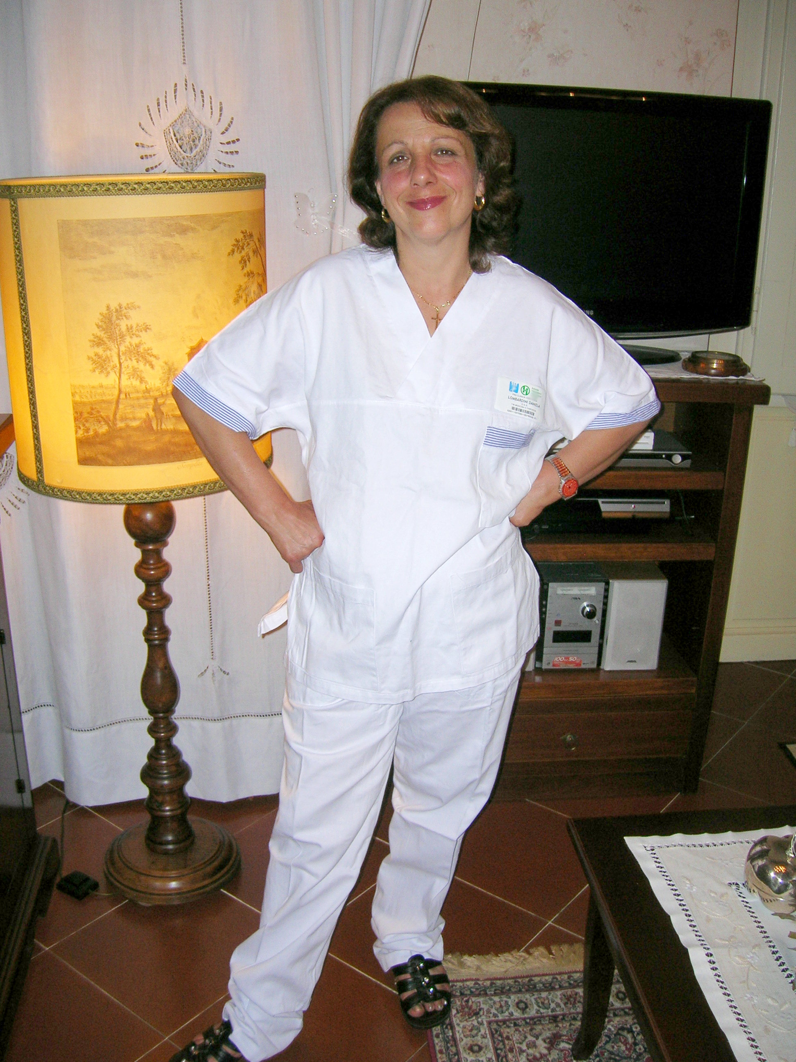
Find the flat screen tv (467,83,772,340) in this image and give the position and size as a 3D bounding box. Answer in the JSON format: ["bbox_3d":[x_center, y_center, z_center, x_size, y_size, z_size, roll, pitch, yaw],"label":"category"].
[{"bbox_3d":[0.442,-0.727,2.445,0.855,0.550,0.110,-1,19,-7],"label":"flat screen tv"}]

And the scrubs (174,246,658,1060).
[{"bbox_3d":[0.021,0.246,1.701,0.730,1.365,0.370,1,19,0],"label":"scrubs"}]

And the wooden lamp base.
[{"bbox_3d":[-0.506,0.344,2.214,0.305,0.870,0.305,1,19,0],"label":"wooden lamp base"}]

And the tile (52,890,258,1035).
[{"bbox_3d":[-0.454,0.843,2.122,0.367,0.013,0.367,15,24,36],"label":"tile"}]

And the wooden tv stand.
[{"bbox_3d":[0.419,0.112,2.653,0.782,1.053,0.422,0,19,-4],"label":"wooden tv stand"}]

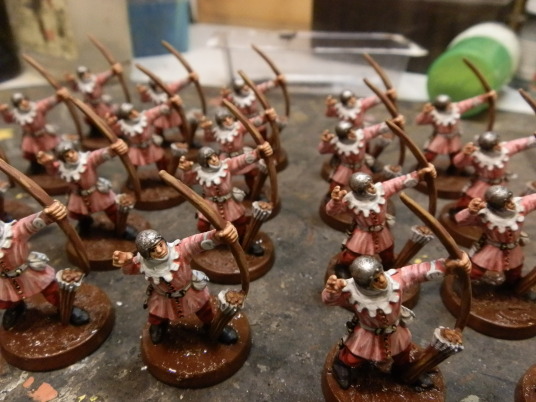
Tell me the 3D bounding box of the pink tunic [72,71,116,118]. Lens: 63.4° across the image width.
[{"bbox_3d":[-0.074,-0.046,0.185,0.021,0.019,0.011,3,31,3],"label":"pink tunic"}]

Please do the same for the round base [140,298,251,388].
[{"bbox_3d":[-0.016,0.030,0.098,0.025,0.004,0.025,0,32,0],"label":"round base"}]

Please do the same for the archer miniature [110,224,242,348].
[{"bbox_3d":[-0.018,0.017,0.088,0.024,0.032,0.013,2,30,0],"label":"archer miniature"}]

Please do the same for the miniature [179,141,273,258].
[{"bbox_3d":[-0.011,-0.001,0.115,0.025,0.030,0.013,-6,32,-8],"label":"miniature"}]

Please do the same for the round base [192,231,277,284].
[{"bbox_3d":[-0.010,0.014,0.124,0.025,0.004,0.025,0,32,0],"label":"round base"}]

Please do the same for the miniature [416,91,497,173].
[{"bbox_3d":[0.063,-0.023,0.150,0.025,0.030,0.013,-2,32,-2],"label":"miniature"}]

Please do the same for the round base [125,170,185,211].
[{"bbox_3d":[-0.040,-0.004,0.157,0.025,0.004,0.025,1,30,-1],"label":"round base"}]

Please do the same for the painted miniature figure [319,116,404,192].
[{"bbox_3d":[0.028,-0.011,0.132,0.025,0.030,0.013,-3,32,-3],"label":"painted miniature figure"}]

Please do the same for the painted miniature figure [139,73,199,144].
[{"bbox_3d":[-0.037,-0.032,0.166,0.025,0.030,0.013,-6,32,-8],"label":"painted miniature figure"}]

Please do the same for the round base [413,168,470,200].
[{"bbox_3d":[0.069,-0.008,0.169,0.025,0.004,0.025,1,30,-1],"label":"round base"}]

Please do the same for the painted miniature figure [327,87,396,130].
[{"bbox_3d":[0.032,-0.025,0.154,0.025,0.030,0.013,-3,32,-3],"label":"painted miniature figure"}]

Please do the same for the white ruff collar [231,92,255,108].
[{"bbox_3d":[-0.010,-0.039,0.169,0.009,0.005,0.008,2,30,0],"label":"white ruff collar"}]

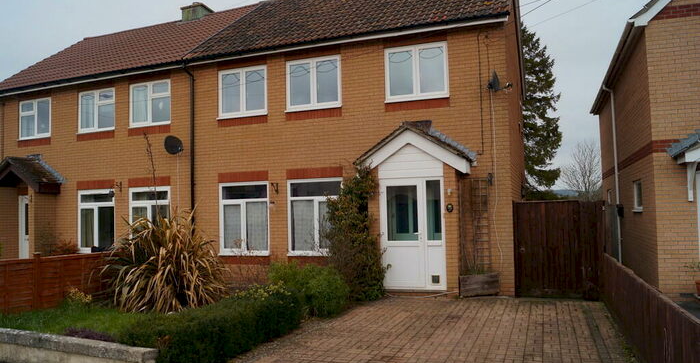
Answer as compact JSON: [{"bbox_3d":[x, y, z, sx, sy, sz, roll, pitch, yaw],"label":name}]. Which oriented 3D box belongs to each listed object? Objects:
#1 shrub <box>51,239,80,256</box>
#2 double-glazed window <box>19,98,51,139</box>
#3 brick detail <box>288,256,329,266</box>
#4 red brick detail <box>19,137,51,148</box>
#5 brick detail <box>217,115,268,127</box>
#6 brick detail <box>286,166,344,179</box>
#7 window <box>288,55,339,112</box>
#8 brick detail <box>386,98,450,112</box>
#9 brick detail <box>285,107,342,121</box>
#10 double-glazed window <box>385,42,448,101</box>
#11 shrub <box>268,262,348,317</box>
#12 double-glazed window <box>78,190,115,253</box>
[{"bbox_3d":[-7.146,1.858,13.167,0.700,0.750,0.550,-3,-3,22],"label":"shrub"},{"bbox_3d":[-8.716,-1.730,14.531,1.250,1.098,0.100,-2,-4,23],"label":"double-glazed window"},{"bbox_3d":[-0.713,1.707,11.206,1.332,0.214,0.100,-3,-3,22],"label":"brick detail"},{"bbox_3d":[-8.676,-1.067,14.367,1.300,0.165,0.100,-3,-4,21],"label":"red brick detail"},{"bbox_3d":[-2.442,-1.386,12.024,1.320,0.165,0.100,-3,-4,21],"label":"brick detail"},{"bbox_3d":[-0.767,-0.178,11.312,1.353,0.219,0.100,-3,-3,22],"label":"brick detail"},{"bbox_3d":[-0.809,-2.138,11.429,1.310,1.110,0.110,-3,-4,21],"label":"window"},{"bbox_3d":[1.352,-1.542,10.596,1.320,0.165,0.100,-3,-4,21],"label":"brick detail"},{"bbox_3d":[-0.781,-1.456,11.399,1.320,0.165,0.100,-3,-4,21],"label":"brick detail"},{"bbox_3d":[1.330,-2.206,10.622,1.310,1.110,0.110,-3,-4,21],"label":"double-glazed window"},{"bbox_3d":[-0.771,1.706,8.563,1.350,0.700,1.350,-2,-4,23],"label":"shrub"},{"bbox_3d":[-6.495,1.023,13.444,1.239,1.627,0.100,-2,-4,23],"label":"double-glazed window"}]

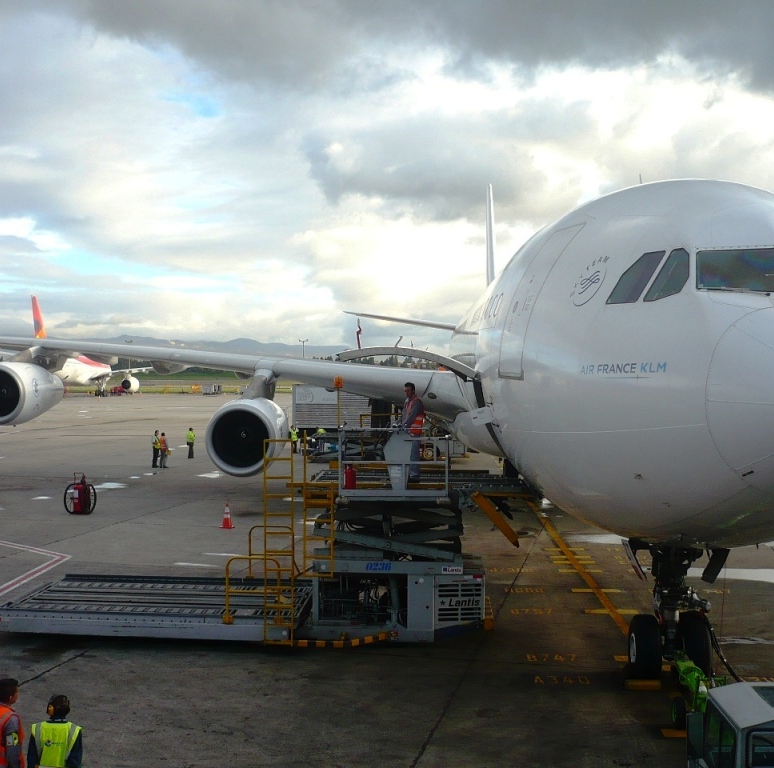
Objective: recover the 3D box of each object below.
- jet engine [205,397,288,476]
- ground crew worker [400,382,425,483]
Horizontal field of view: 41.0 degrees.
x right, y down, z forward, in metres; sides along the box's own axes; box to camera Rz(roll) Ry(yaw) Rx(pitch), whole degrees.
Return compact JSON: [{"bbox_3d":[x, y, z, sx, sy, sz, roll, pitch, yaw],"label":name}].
[{"bbox_3d":[-4.196,1.645,33.035,2.380,2.380,4.900,0,1,3],"label":"jet engine"},{"bbox_3d":[0.453,0.864,18.412,0.460,1.770,0.540,-1,1,-35],"label":"ground crew worker"}]

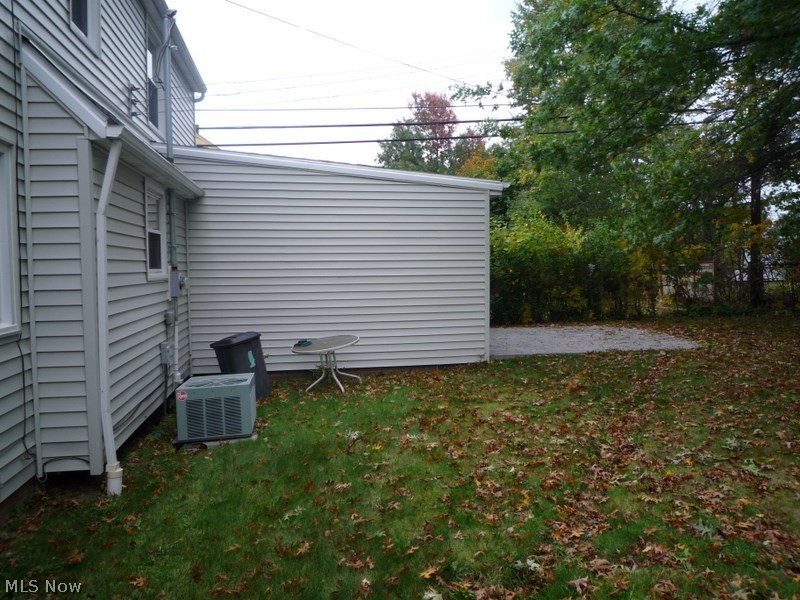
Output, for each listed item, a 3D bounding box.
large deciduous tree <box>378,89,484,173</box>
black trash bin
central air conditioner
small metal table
[{"bbox_3d":[2.064,-7.055,38.384,7.000,13.469,7.000,-1,3,-11],"label":"large deciduous tree"},{"bbox_3d":[-2.159,0.906,7.869,0.516,0.816,0.547,-6,8,46],"label":"black trash bin"},{"bbox_3d":[-1.897,1.103,6.079,0.697,0.502,0.749,-2,2,-10],"label":"central air conditioner"},{"bbox_3d":[-0.961,0.917,8.103,0.991,0.651,0.991,-9,8,-10],"label":"small metal table"}]

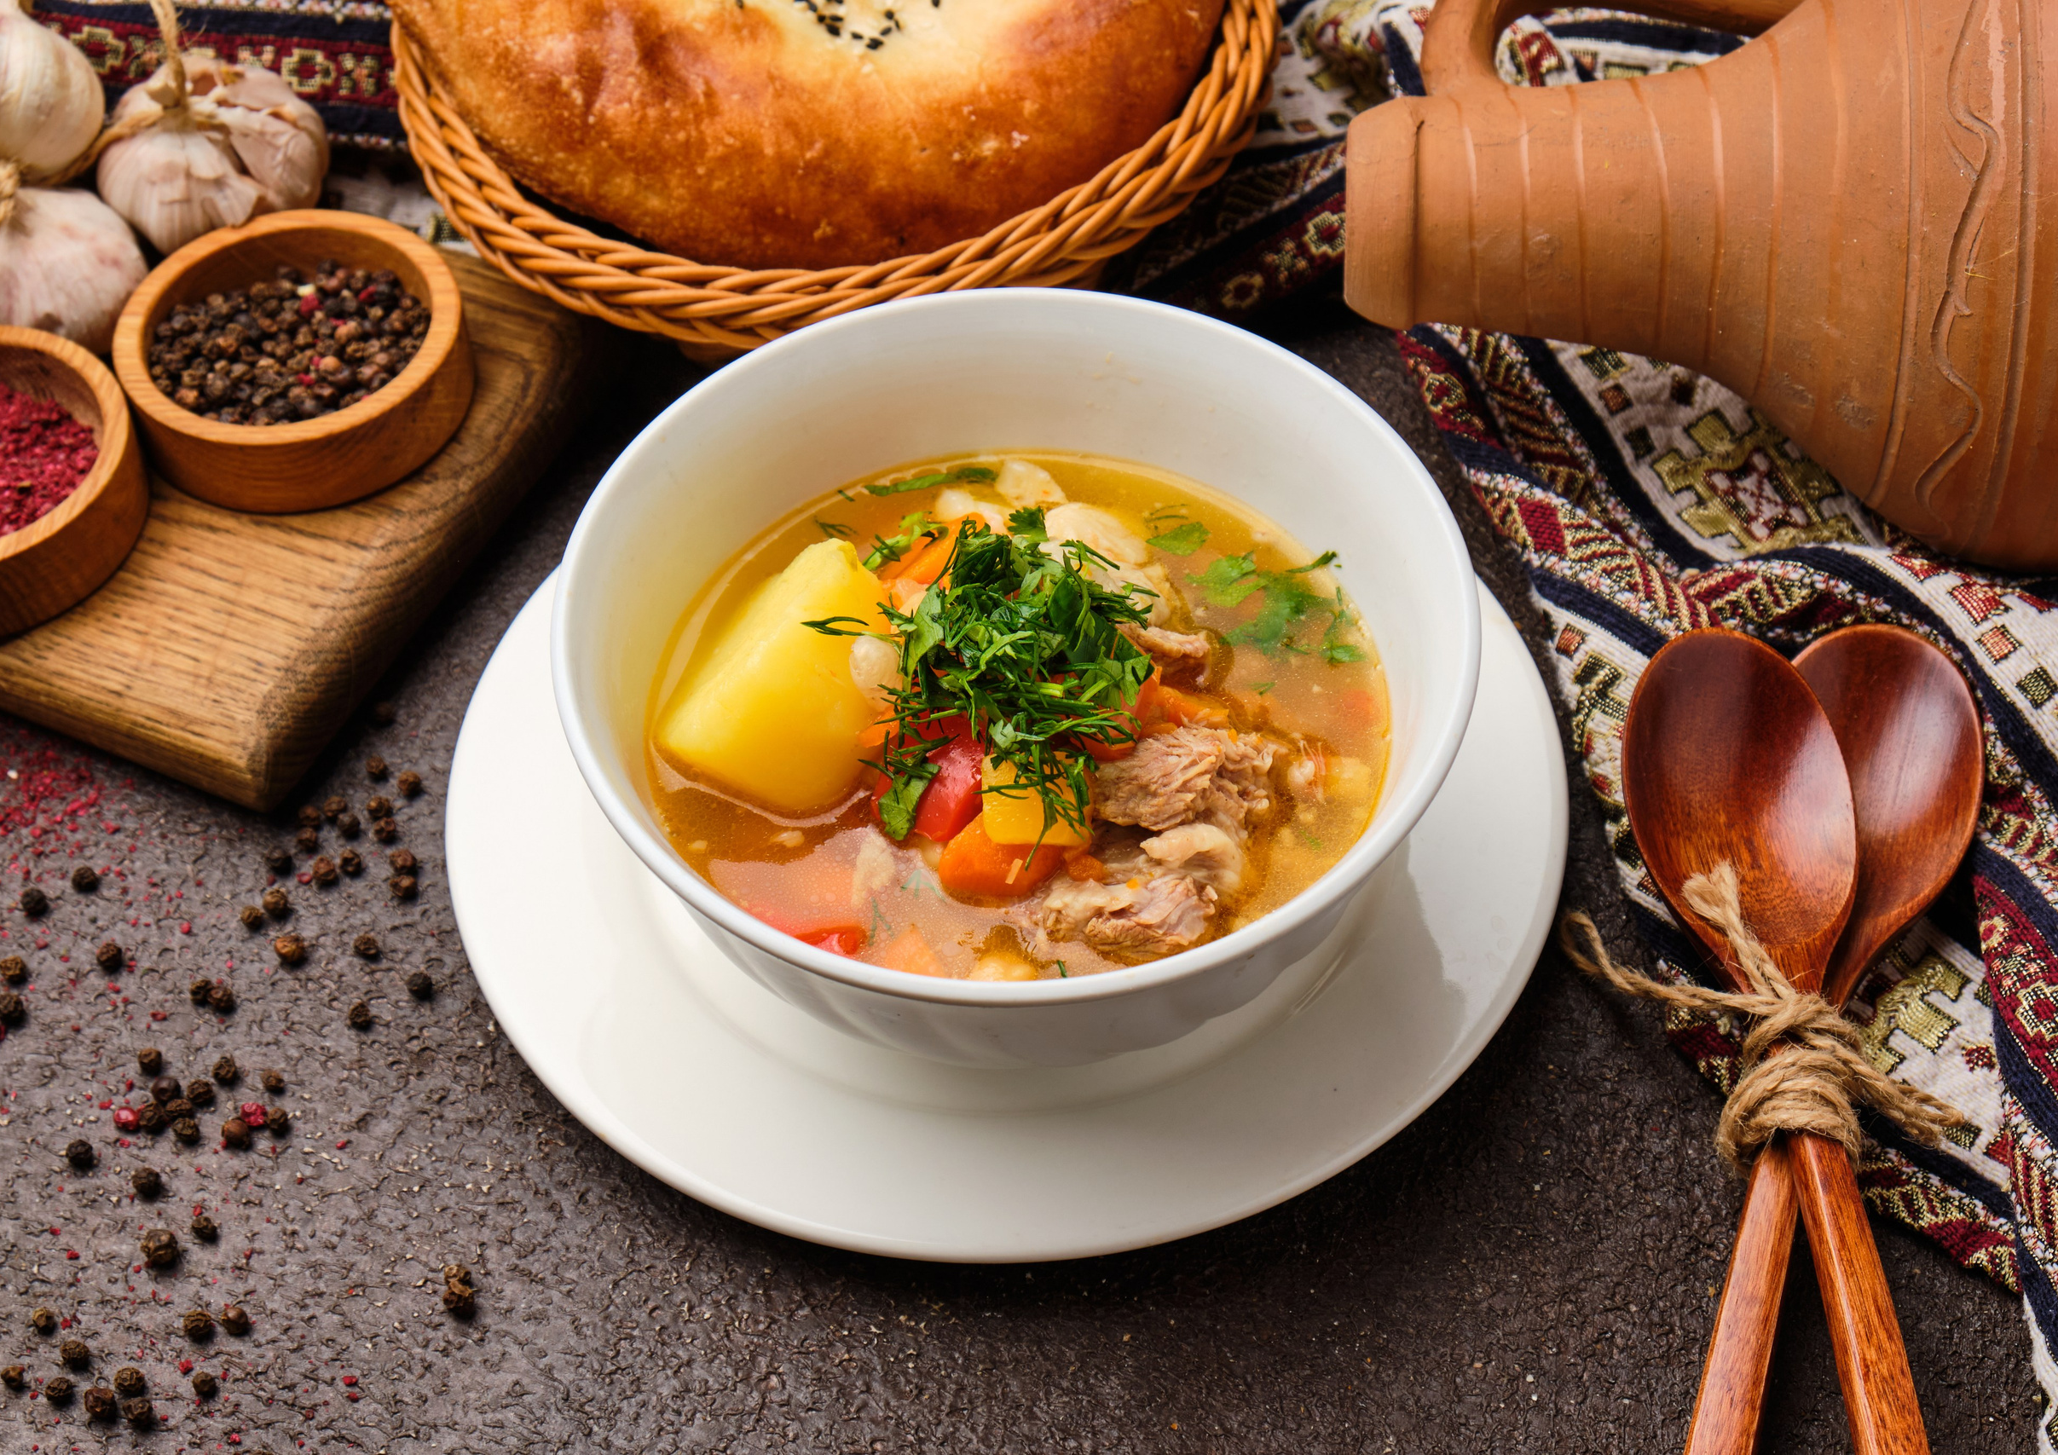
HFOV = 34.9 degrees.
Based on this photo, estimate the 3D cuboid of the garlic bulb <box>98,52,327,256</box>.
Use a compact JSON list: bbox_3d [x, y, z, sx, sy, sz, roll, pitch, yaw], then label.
[{"bbox_3d":[-0.166,-0.115,0.665,0.046,0.041,0.046,-4,56,3],"label":"garlic bulb"}]

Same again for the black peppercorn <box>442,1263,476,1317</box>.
[{"bbox_3d":[-0.094,0.093,0.541,0.005,0.005,0.007,-15,51,-11],"label":"black peppercorn"}]

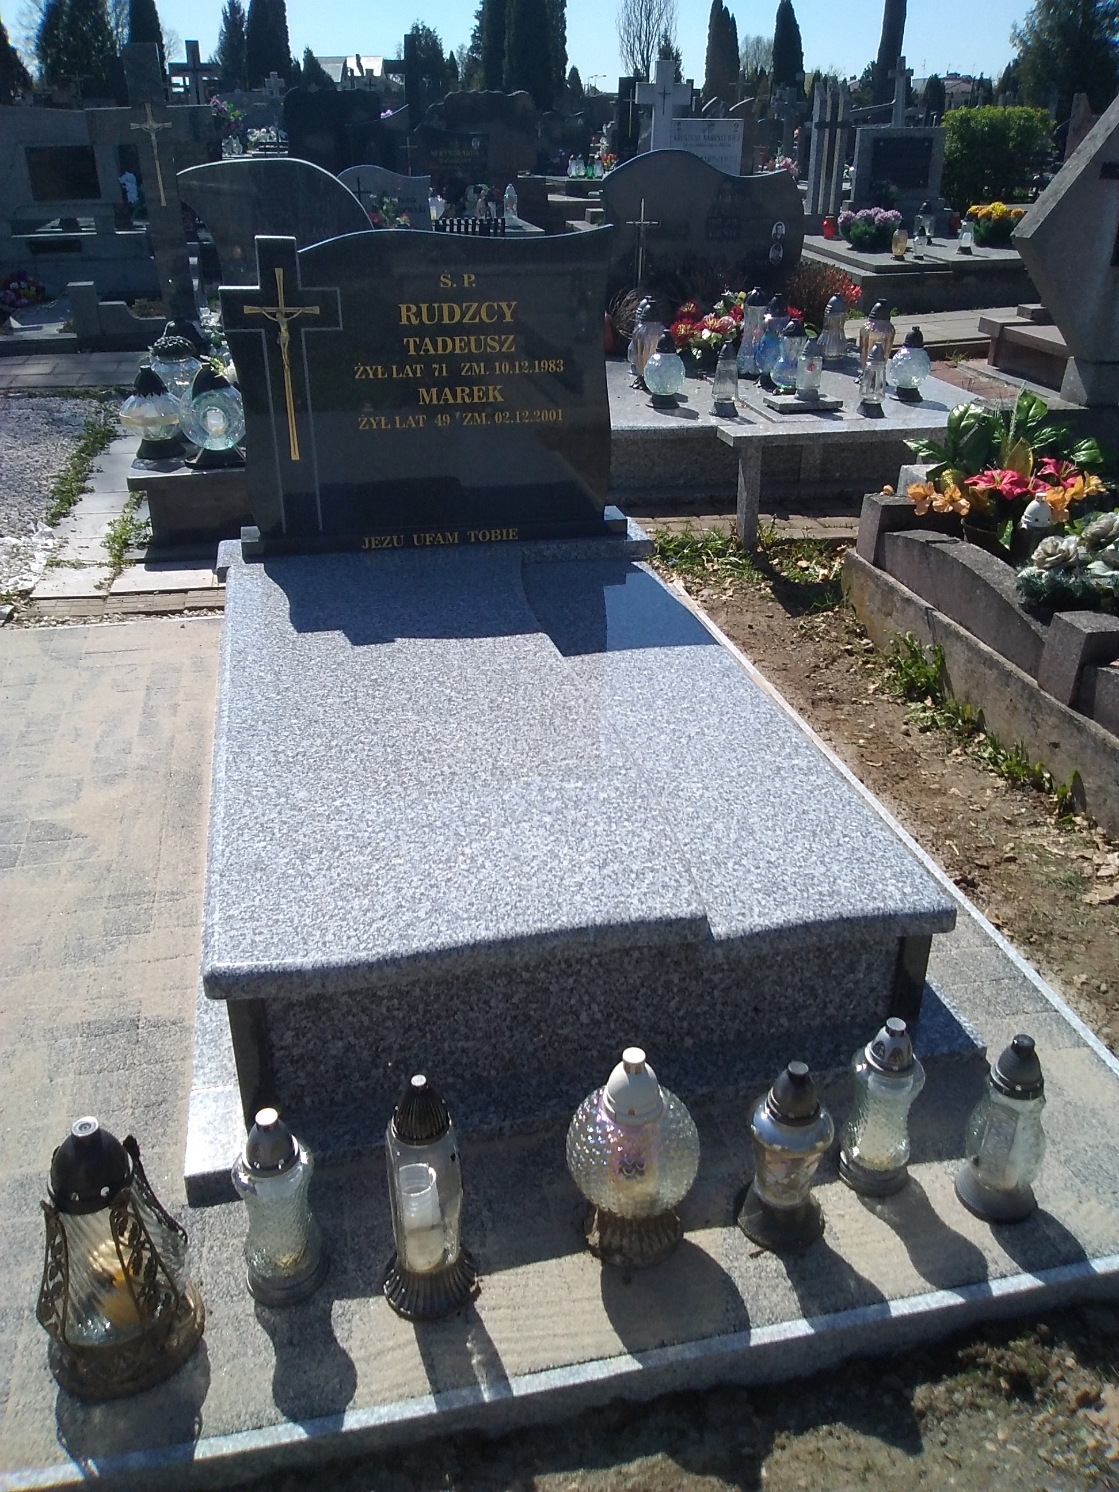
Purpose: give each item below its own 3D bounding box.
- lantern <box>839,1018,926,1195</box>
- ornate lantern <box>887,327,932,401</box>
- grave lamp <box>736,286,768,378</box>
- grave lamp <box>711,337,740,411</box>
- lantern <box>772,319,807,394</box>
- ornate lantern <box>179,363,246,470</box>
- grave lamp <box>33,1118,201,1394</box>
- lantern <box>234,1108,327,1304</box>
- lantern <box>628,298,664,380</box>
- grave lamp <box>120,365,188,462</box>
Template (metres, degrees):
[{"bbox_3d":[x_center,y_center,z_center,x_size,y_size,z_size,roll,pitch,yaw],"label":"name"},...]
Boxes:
[{"bbox_3d":[0.499,0.545,1.845,0.112,0.295,0.112,-6,28,-11],"label":"lantern"},{"bbox_3d":[1.663,-1.805,5.681,0.205,0.312,0.205,-6,28,-11],"label":"ornate lantern"},{"bbox_3d":[0.952,-2.024,5.879,0.156,0.413,0.156,-5,27,-11],"label":"grave lamp"},{"bbox_3d":[0.720,-1.597,5.195,0.124,0.298,0.123,-5,27,-11],"label":"grave lamp"},{"bbox_3d":[1.118,-1.897,5.852,0.178,0.322,0.178,-6,28,-11],"label":"lantern"},{"bbox_3d":[-1.222,-1.176,4.265,0.243,0.330,0.185,-5,27,-11],"label":"ornate lantern"},{"bbox_3d":[-0.569,0.611,1.512,0.210,0.352,0.205,-5,27,-11],"label":"grave lamp"},{"bbox_3d":[-0.364,0.582,1.545,0.108,0.297,0.108,-6,28,-11],"label":"lantern"},{"bbox_3d":[0.375,-1.767,5.278,0.148,0.350,0.148,0,28,0],"label":"lantern"},{"bbox_3d":[-1.474,-1.217,4.387,0.222,0.319,0.217,-5,27,-11],"label":"grave lamp"}]

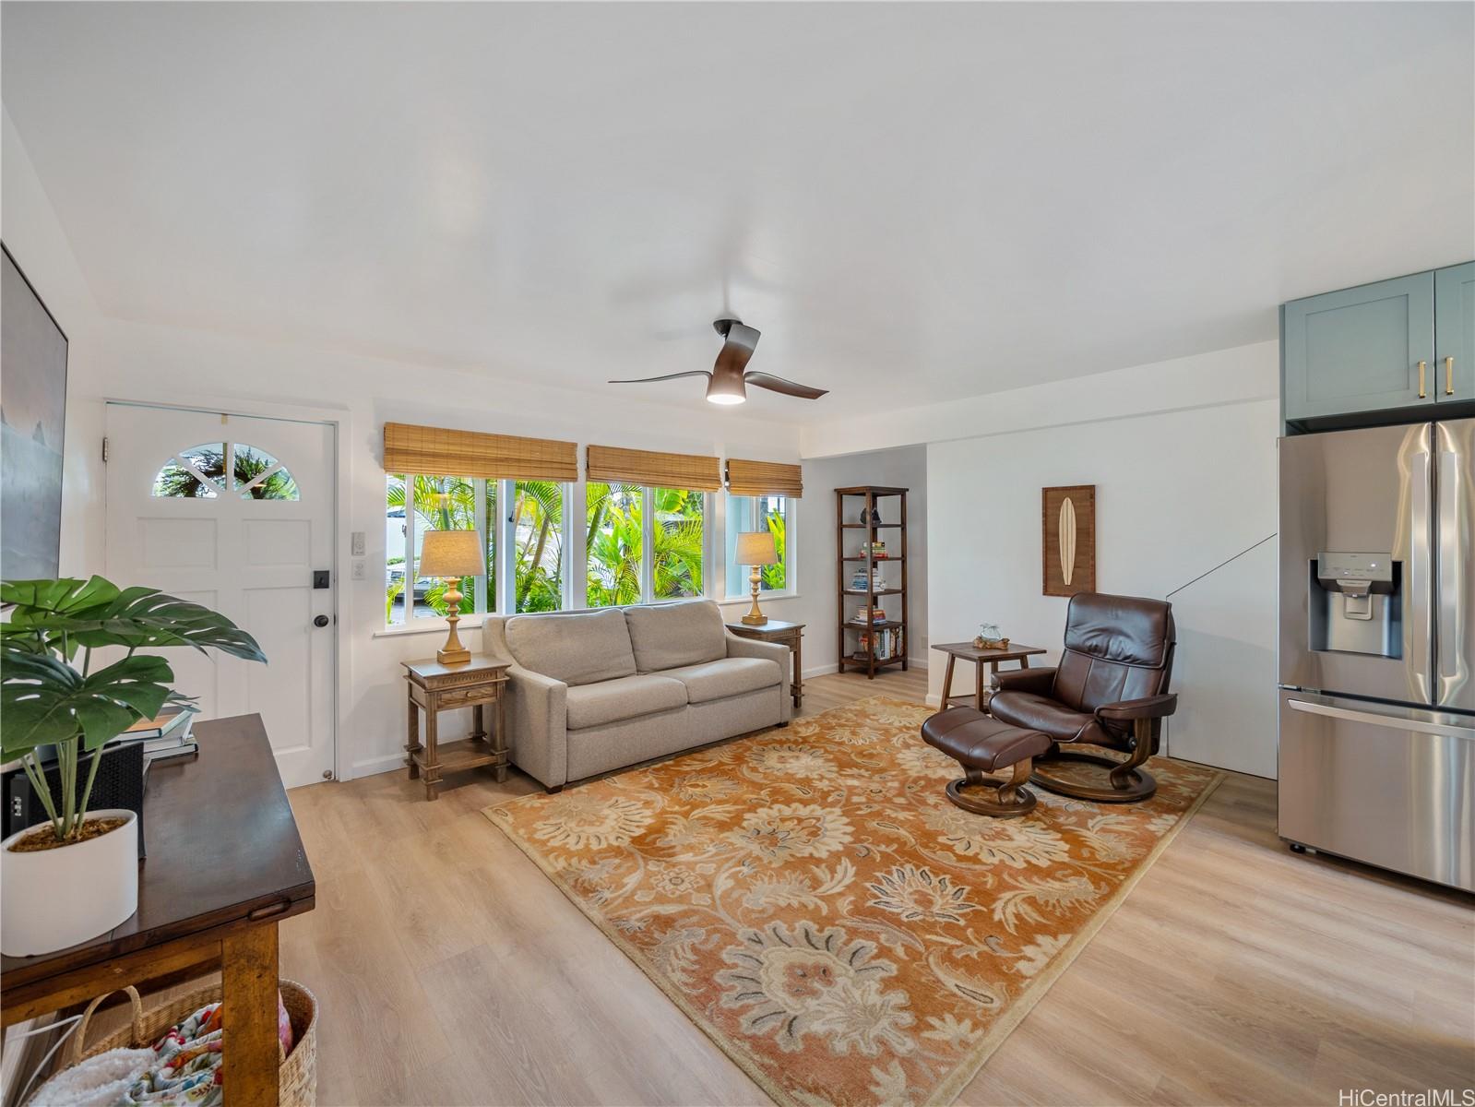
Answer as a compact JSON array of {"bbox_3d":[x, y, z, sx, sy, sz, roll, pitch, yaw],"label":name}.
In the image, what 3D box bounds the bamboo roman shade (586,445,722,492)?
[{"bbox_3d":[-0.619,-0.663,4.753,1.260,0.275,0.070,-1,1,-41],"label":"bamboo roman shade"}]

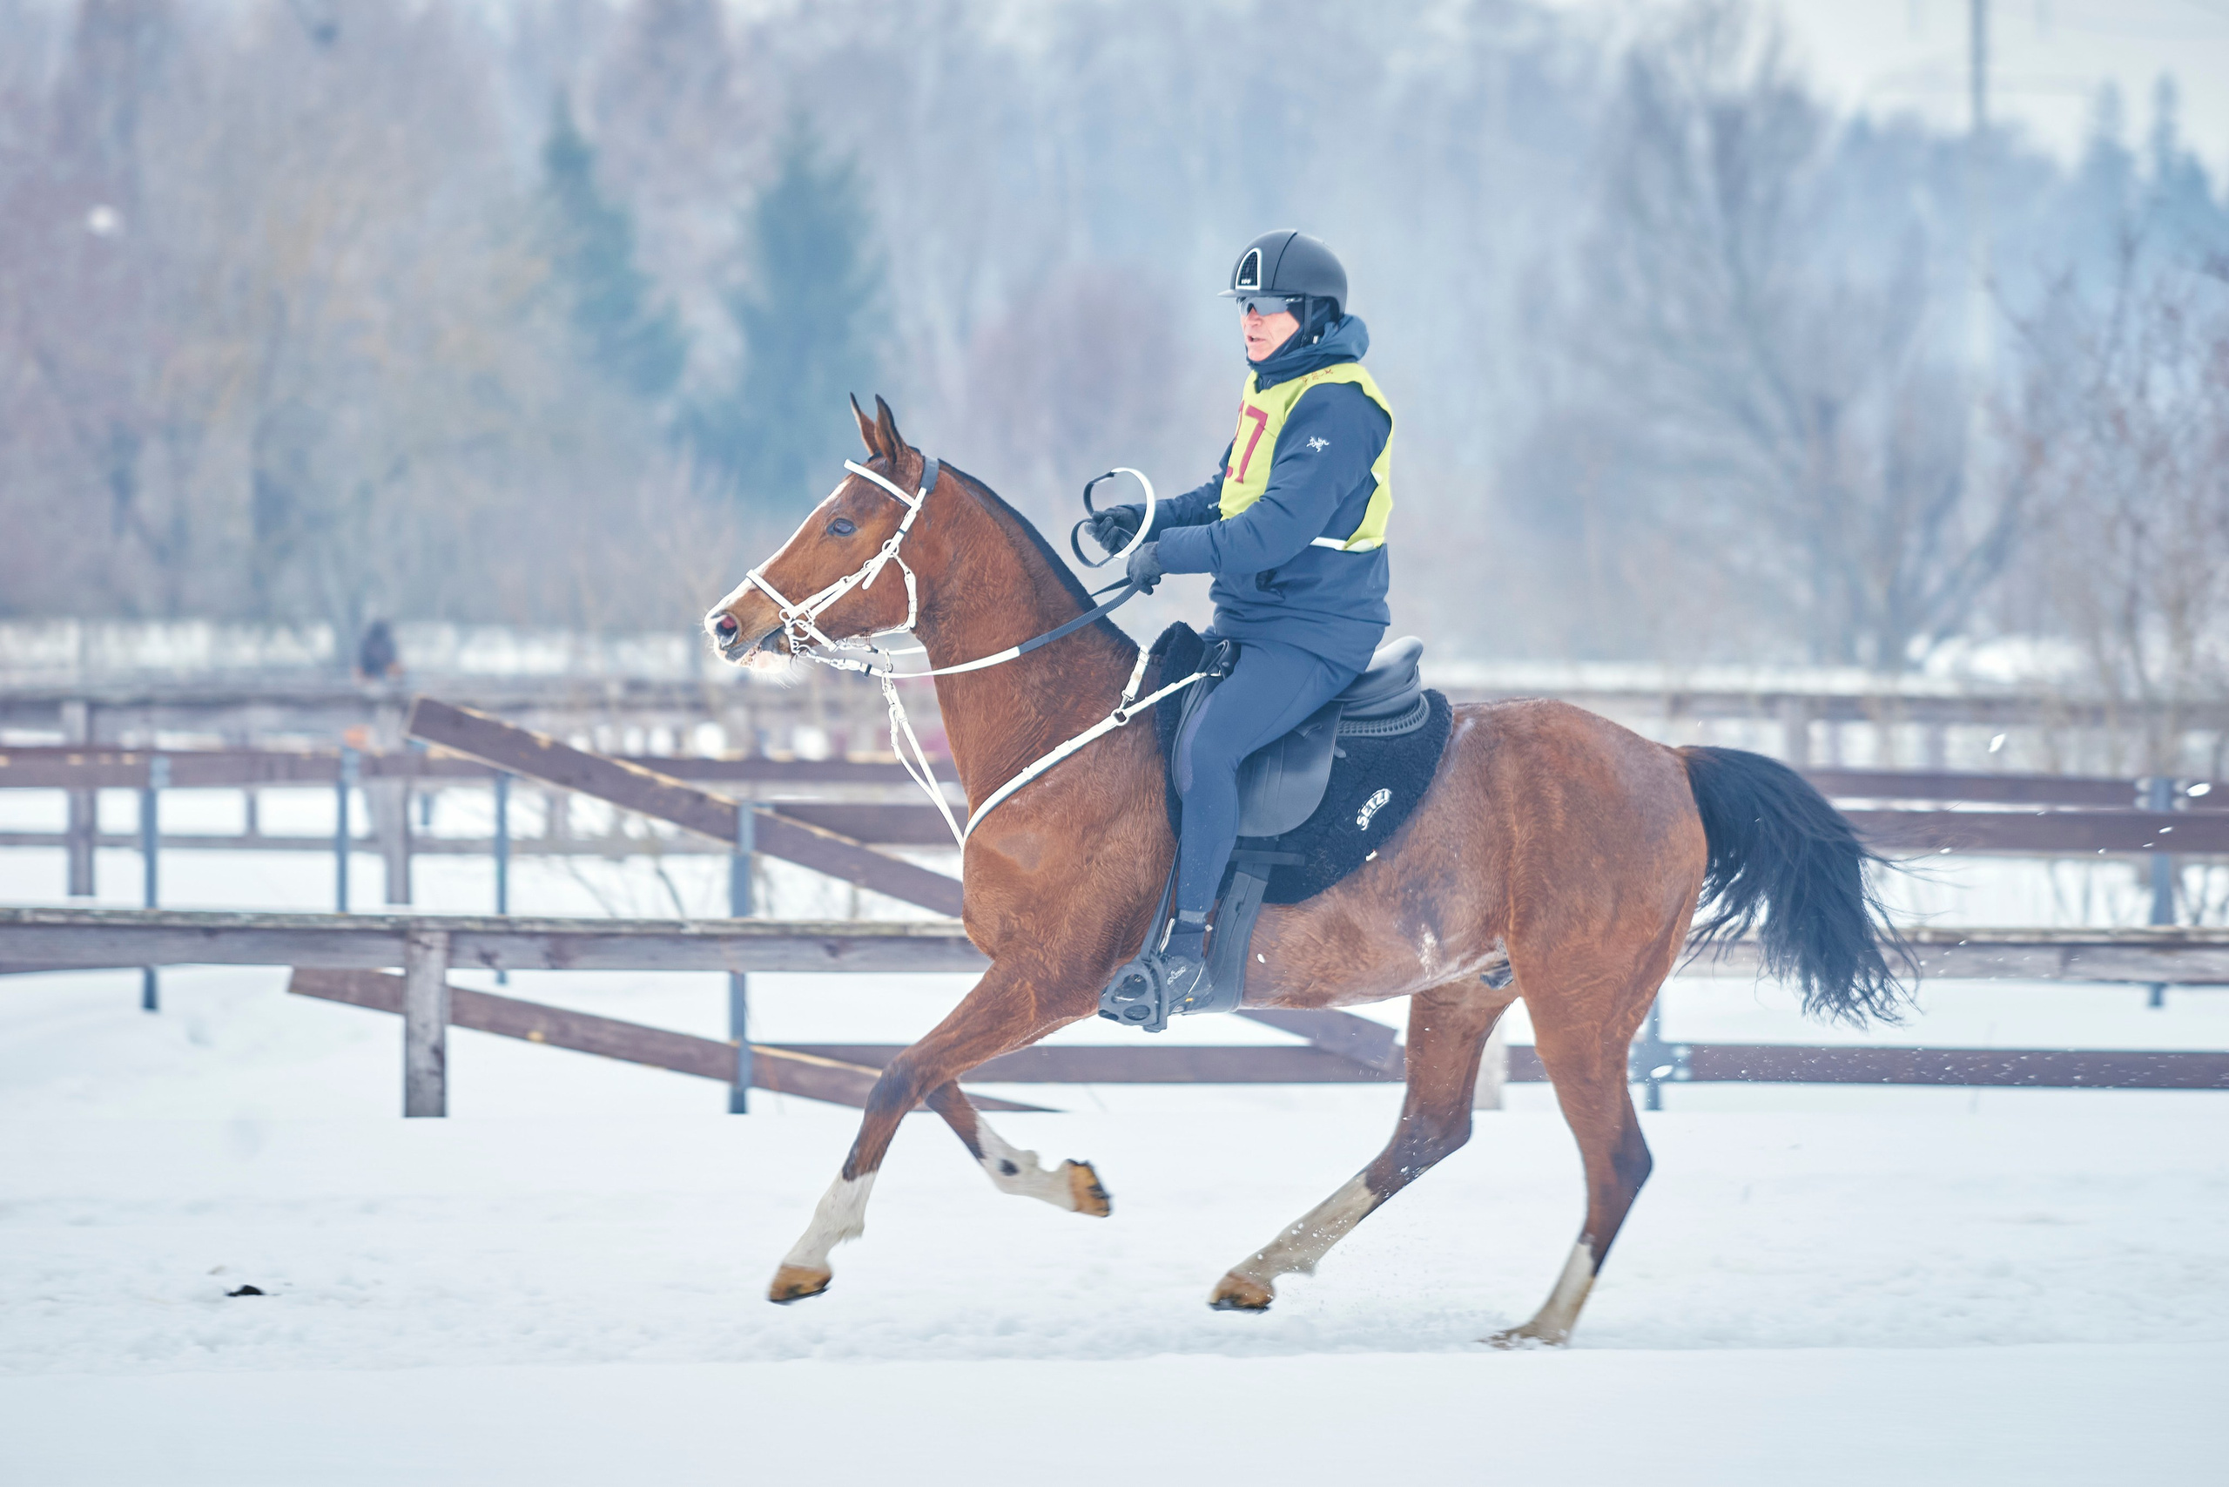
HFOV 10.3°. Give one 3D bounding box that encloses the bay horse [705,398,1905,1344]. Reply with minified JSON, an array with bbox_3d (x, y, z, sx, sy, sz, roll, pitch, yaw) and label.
[{"bbox_3d":[0.396,0.264,25.700,2.490,1.960,0.600,0,1,-8],"label":"bay horse"}]

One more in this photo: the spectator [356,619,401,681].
[{"bbox_3d":[-8.913,-0.622,150.000,0.550,1.750,0.400,0,1,-5],"label":"spectator"}]

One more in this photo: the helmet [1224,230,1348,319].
[{"bbox_3d":[0.356,-0.973,25.700,0.285,0.190,0.215,-1,1,-42],"label":"helmet"}]

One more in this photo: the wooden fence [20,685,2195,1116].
[{"bbox_3d":[0.002,0.456,35.500,7.000,1.200,0.400,0,1,0],"label":"wooden fence"}]

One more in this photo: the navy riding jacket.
[{"bbox_3d":[0.322,-0.516,25.700,0.500,0.740,0.550,0,1,-17],"label":"navy riding jacket"}]

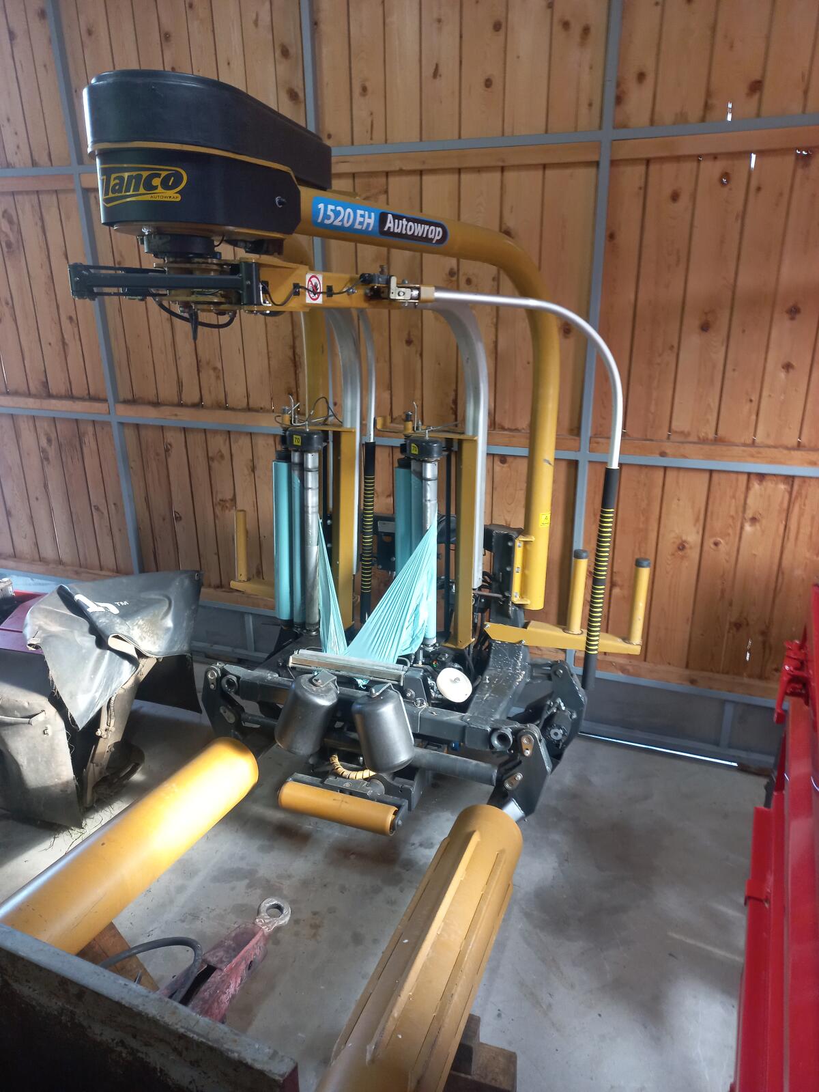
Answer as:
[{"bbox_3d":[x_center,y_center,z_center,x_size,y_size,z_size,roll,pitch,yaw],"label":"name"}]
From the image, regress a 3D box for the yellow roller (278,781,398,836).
[{"bbox_3d":[-0.292,1.076,3.240,0.490,0.116,0.116,7,21,21],"label":"yellow roller"}]

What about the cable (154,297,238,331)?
[{"bbox_3d":[-0.551,-0.598,2.020,0.215,0.085,0.090,-6,20,-13],"label":"cable"}]

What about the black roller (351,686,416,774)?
[{"bbox_3d":[-0.101,0.738,3.150,0.200,0.285,0.200,-14,2,0],"label":"black roller"}]

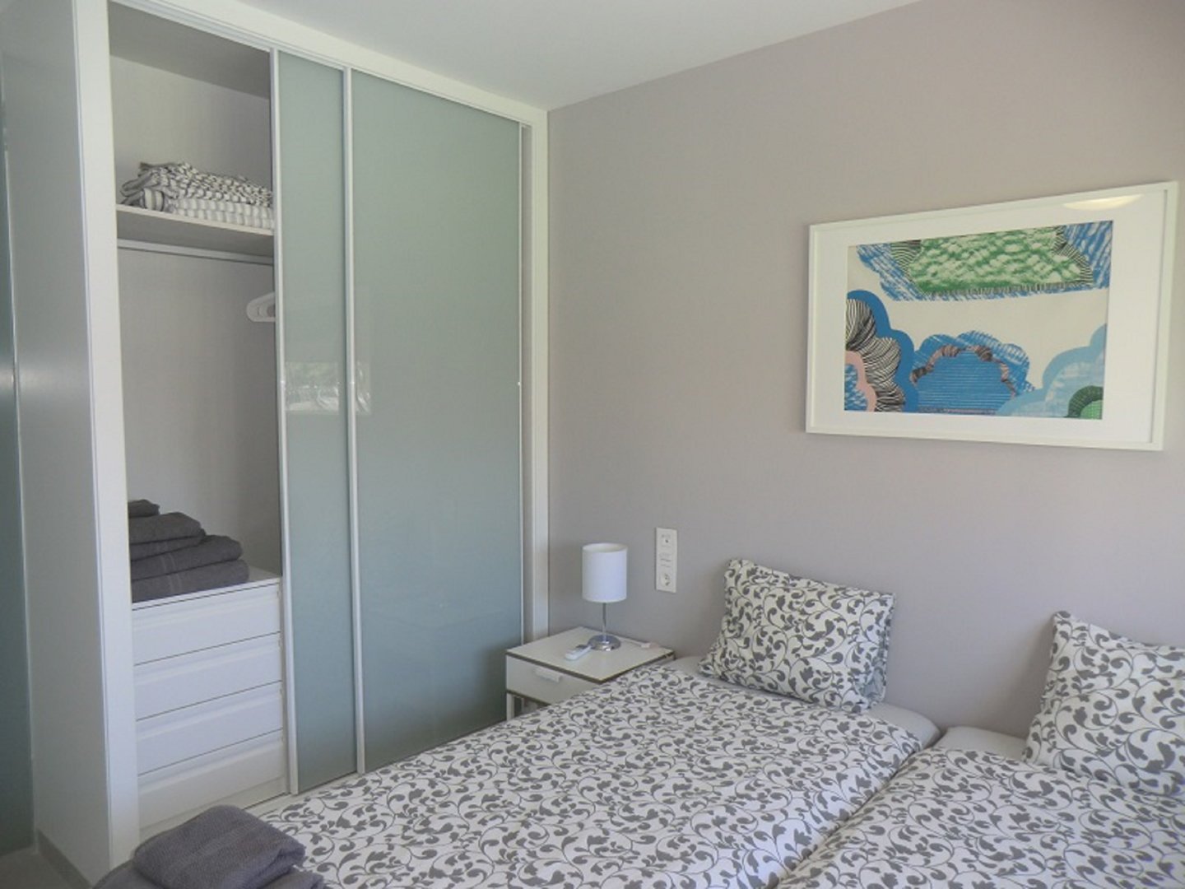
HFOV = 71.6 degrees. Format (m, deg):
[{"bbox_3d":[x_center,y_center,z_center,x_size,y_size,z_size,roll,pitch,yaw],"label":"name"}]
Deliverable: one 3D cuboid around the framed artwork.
[{"bbox_3d":[1.030,-0.329,2.264,0.926,0.636,0.025,4,6,41],"label":"framed artwork"}]

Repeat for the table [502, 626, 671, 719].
[{"bbox_3d":[-0.007,1.017,3.025,0.453,0.524,0.395,4,6,41],"label":"table"}]

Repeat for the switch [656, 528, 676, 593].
[{"bbox_3d":[0.271,0.421,2.992,0.087,0.228,0.012,4,6,41],"label":"switch"}]

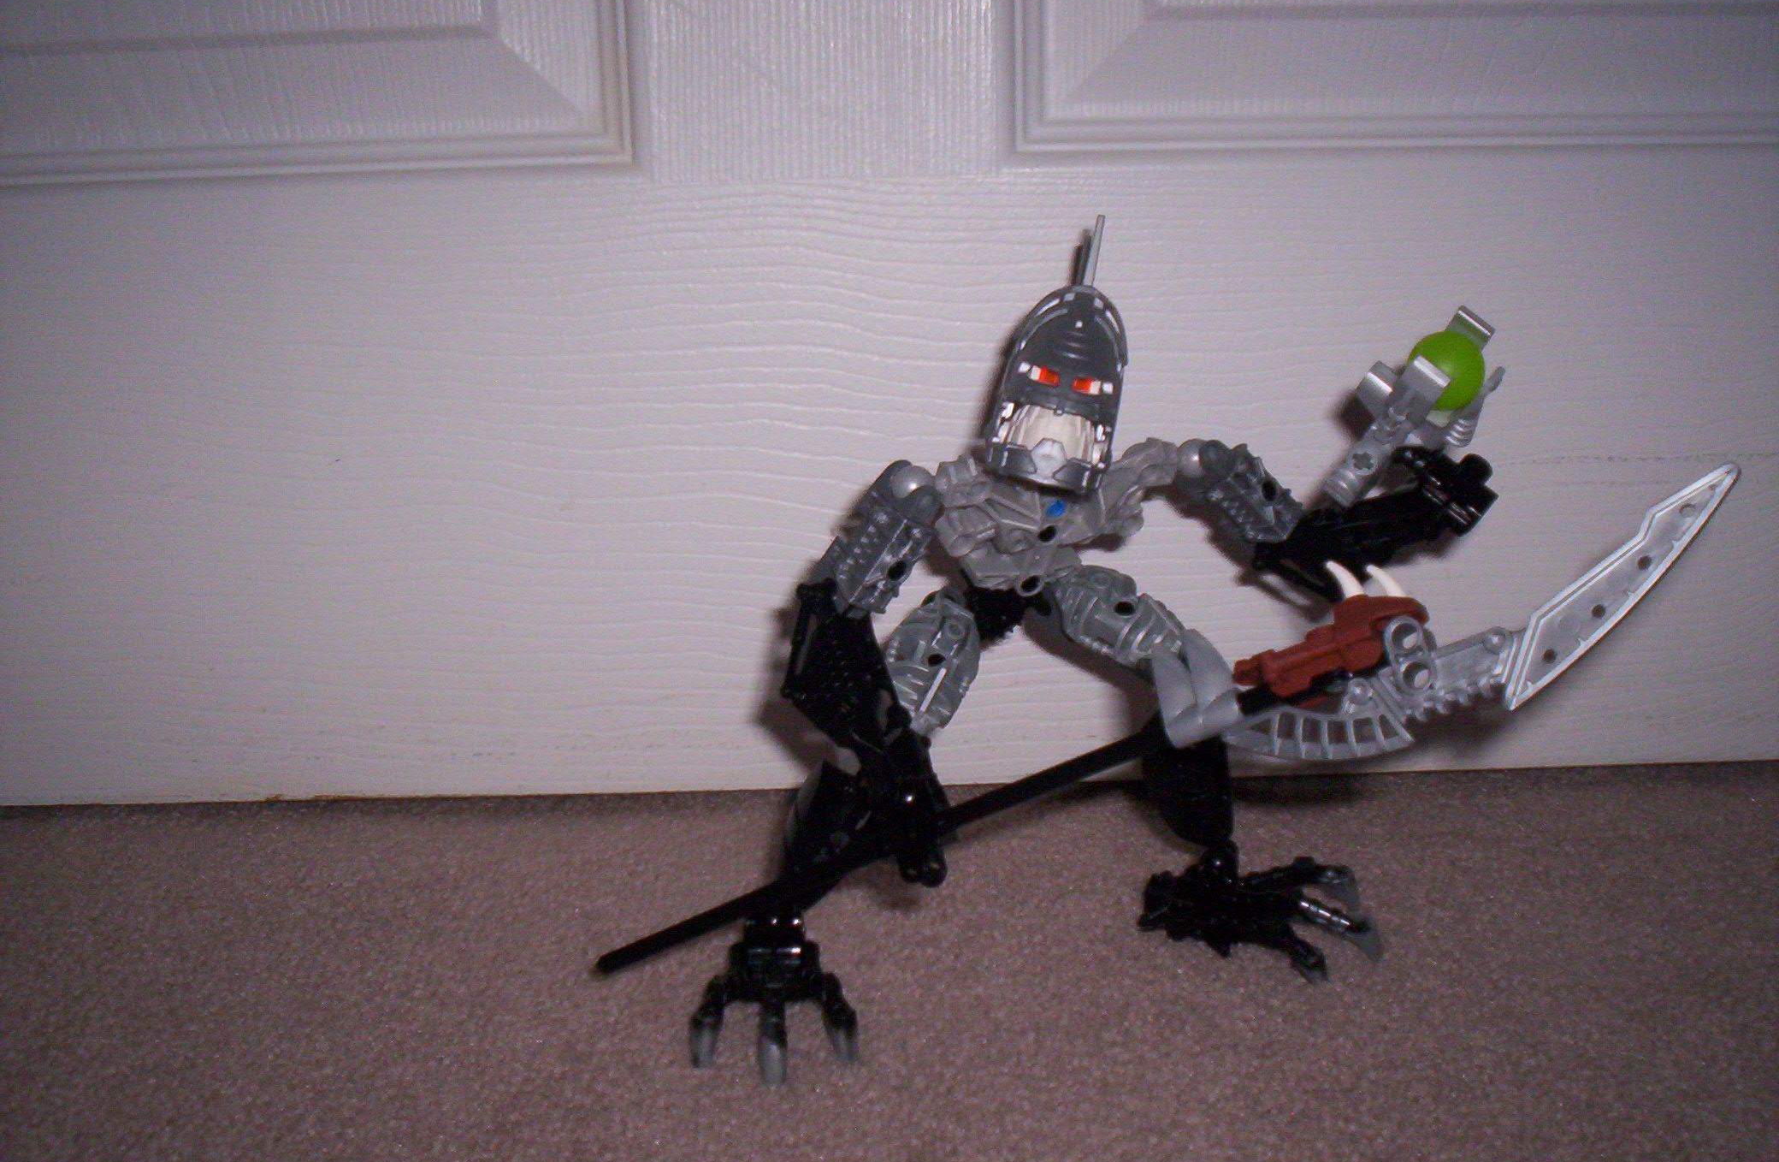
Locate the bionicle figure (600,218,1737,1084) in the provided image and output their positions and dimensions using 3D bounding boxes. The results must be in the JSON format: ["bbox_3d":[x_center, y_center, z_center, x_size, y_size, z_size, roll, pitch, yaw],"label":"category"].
[{"bbox_3d":[0.050,0.010,0.423,0.226,0.172,0.110,-5,15,-12],"label":"bionicle figure"}]

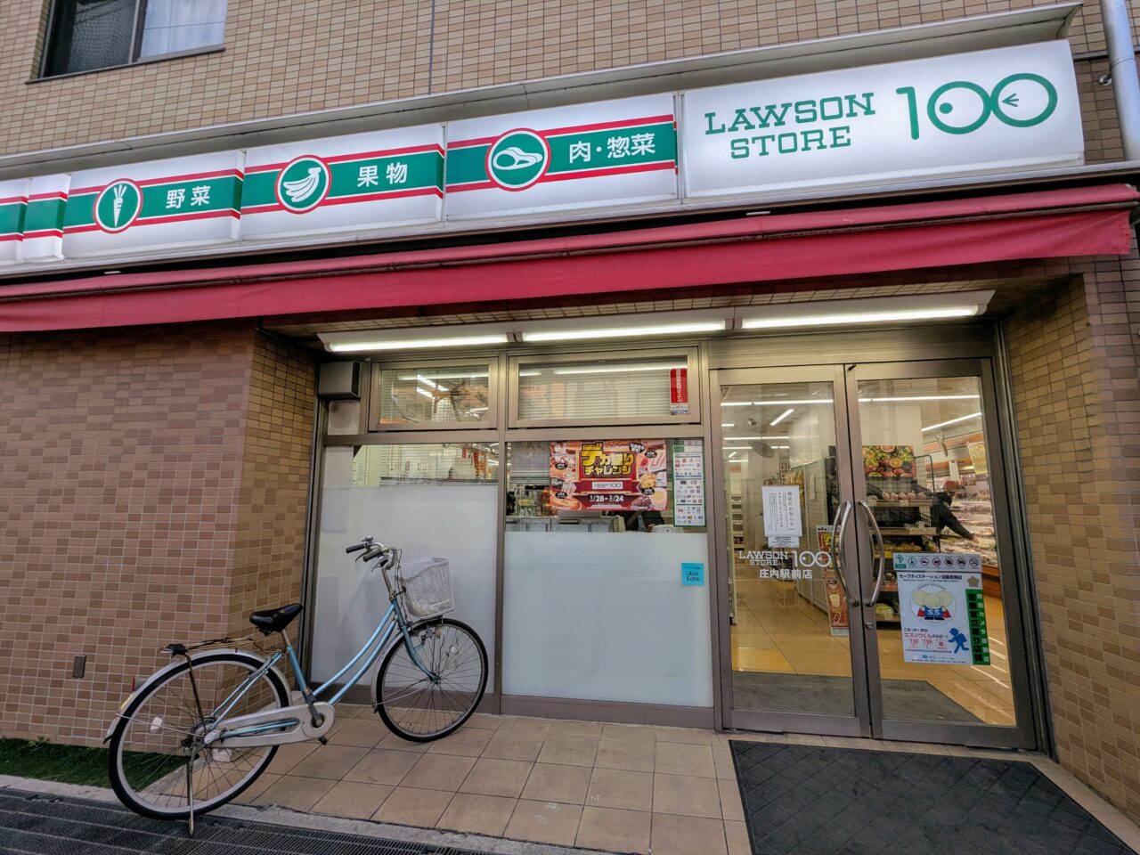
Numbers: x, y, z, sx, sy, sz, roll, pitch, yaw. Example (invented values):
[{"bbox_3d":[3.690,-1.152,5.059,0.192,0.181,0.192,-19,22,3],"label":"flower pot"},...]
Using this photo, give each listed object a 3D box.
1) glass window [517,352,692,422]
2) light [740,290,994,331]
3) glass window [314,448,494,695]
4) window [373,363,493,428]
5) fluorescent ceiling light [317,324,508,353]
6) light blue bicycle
[{"bbox_3d":[0.205,-0.250,3.447,1.183,0.435,0.070,-1,-8,9],"label":"glass window"},{"bbox_3d":[1.524,-0.599,2.806,1.250,0.095,0.170,-1,-8,9],"label":"light"},{"bbox_3d":[-1.089,0.896,3.516,1.263,1.573,0.070,-1,-8,9],"label":"glass window"},{"bbox_3d":[-0.938,-0.222,3.636,0.861,0.442,0.070,-1,-8,9],"label":"window"},{"bbox_3d":[-0.939,-0.537,3.213,1.235,0.095,0.170,-1,-8,9],"label":"fluorescent ceiling light"},{"bbox_3d":[-1.175,1.153,2.694,1.800,1.120,0.580,6,-10,-40],"label":"light blue bicycle"}]

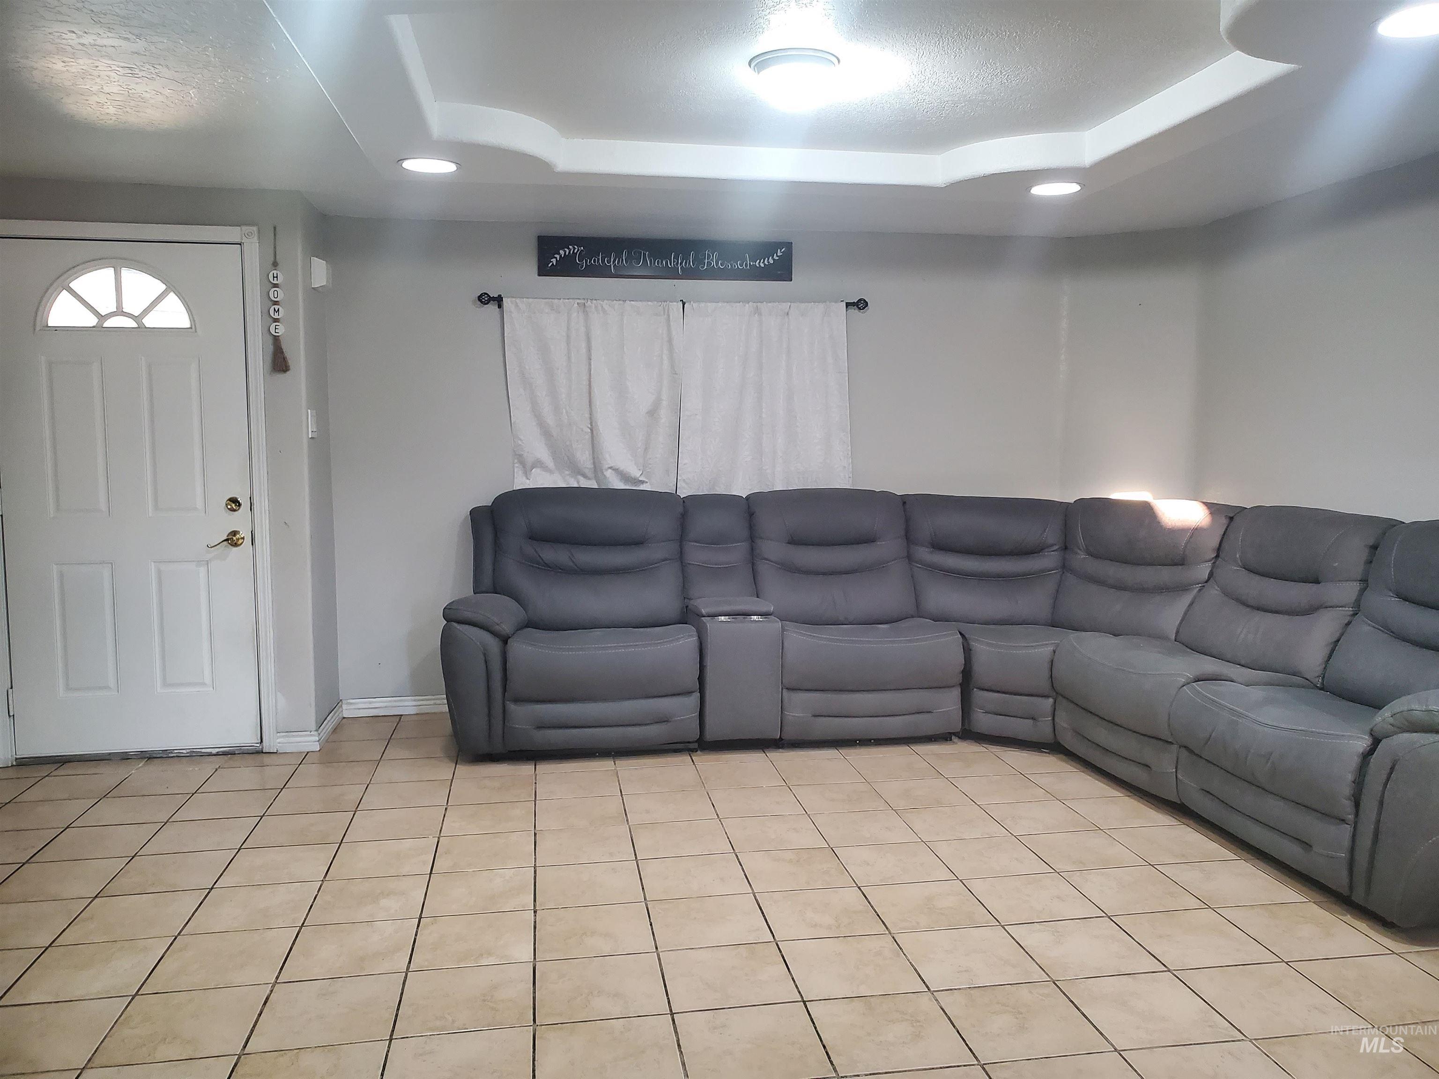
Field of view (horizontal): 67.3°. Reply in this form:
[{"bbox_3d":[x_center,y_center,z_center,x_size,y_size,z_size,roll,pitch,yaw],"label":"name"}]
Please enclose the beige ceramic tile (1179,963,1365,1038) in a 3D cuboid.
[{"bbox_3d":[1.289,1.080,2.537,0.304,0.010,0.299,-1,6,-10],"label":"beige ceramic tile"}]

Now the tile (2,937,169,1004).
[{"bbox_3d":[-1.536,1.055,2.640,0.300,0.010,0.300,-1,6,-9],"label":"tile"}]

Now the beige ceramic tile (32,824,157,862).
[{"bbox_3d":[-1.994,0.975,3.484,0.301,0.010,0.295,-1,6,-9],"label":"beige ceramic tile"}]

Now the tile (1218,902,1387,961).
[{"bbox_3d":[1.540,1.043,2.870,0.305,0.010,0.303,-1,6,-9],"label":"tile"}]

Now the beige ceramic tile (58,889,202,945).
[{"bbox_3d":[-1.602,1.037,2.964,0.304,0.010,0.299,-1,6,-10],"label":"beige ceramic tile"}]

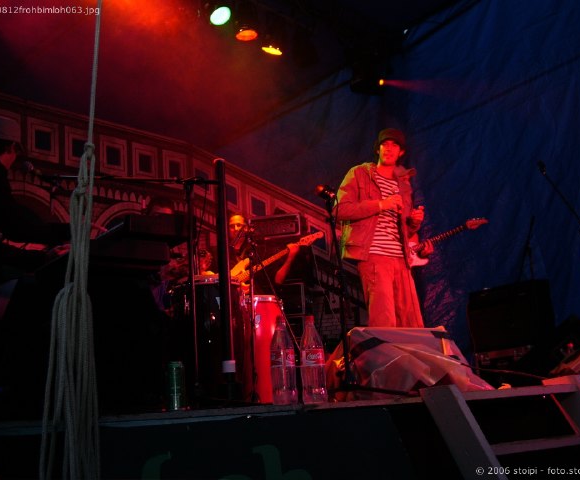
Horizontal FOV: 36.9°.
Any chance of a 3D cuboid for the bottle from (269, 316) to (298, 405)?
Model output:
[{"bbox_3d":[-0.024,0.445,3.223,0.092,0.321,0.092,-4,-10,0],"label":"bottle"}]

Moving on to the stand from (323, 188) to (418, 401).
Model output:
[{"bbox_3d":[0.351,0.291,4.770,0.540,1.137,0.550,-10,-12,29],"label":"stand"}]

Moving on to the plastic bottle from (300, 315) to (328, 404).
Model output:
[{"bbox_3d":[0.085,0.443,3.222,0.092,0.324,0.092,-4,-10,0],"label":"plastic bottle"}]

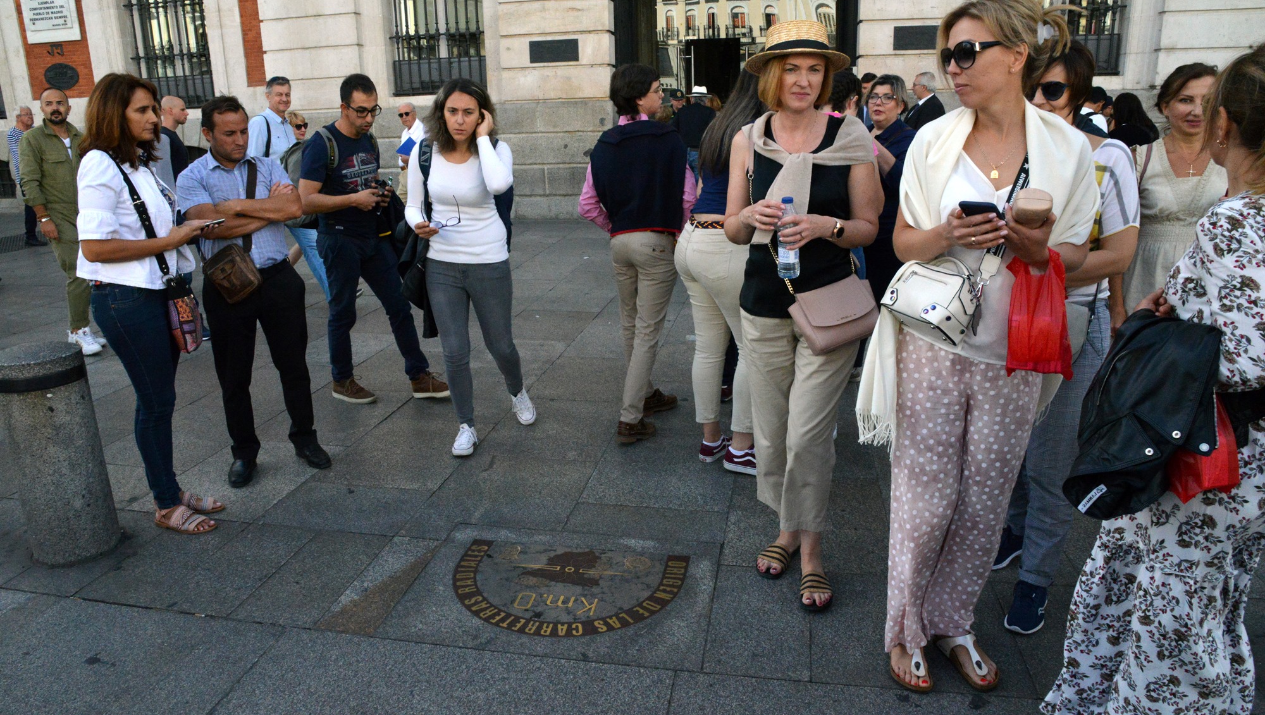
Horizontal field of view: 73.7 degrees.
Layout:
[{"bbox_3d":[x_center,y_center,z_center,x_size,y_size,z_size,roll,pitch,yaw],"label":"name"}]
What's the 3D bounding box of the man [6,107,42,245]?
[{"bbox_3d":[-7.416,-2.215,10.436,0.420,1.720,0.500,0,16,5],"label":"man"}]

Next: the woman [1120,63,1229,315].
[{"bbox_3d":[2.002,-0.234,3.143,0.500,1.630,0.320,5,17,22],"label":"woman"}]

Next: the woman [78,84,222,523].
[{"bbox_3d":[-1.712,-0.168,3.031,0.520,1.640,0.450,-1,15,2],"label":"woman"}]

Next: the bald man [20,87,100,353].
[{"bbox_3d":[-3.750,-0.889,5.660,0.480,1.750,0.520,8,18,30],"label":"bald man"}]

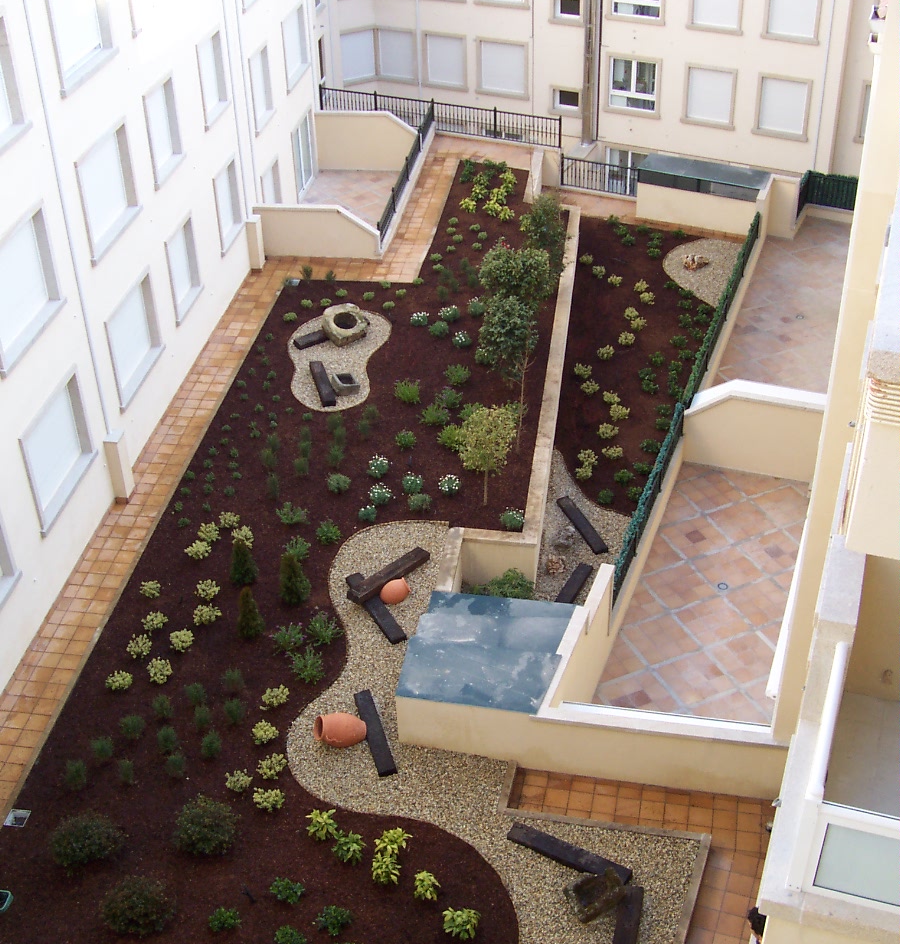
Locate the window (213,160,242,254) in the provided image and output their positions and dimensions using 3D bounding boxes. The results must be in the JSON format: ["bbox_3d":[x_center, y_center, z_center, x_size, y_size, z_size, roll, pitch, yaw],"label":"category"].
[{"bbox_3d":[-4.900,-5.897,28.459,0.150,1.663,1.532,3,35,7],"label":"window"}]

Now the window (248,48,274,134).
[{"bbox_3d":[-4.519,-9.074,30.268,0.170,1.647,1.621,2,34,6],"label":"window"}]

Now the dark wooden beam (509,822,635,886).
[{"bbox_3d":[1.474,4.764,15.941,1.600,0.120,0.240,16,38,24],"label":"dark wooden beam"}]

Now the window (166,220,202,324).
[{"bbox_3d":[-5.335,-4.040,25.512,0.160,1.616,1.440,3,35,7],"label":"window"}]

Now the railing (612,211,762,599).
[{"bbox_3d":[4.917,-2.060,25.051,0.200,0.748,14.400,10,35,17],"label":"railing"}]

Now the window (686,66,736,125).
[{"bbox_3d":[7.703,-11.136,37.878,1.416,1.618,0.170,17,38,26],"label":"window"}]

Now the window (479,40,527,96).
[{"bbox_3d":[1.665,-12.823,40.767,1.552,1.552,0.150,15,38,23],"label":"window"}]

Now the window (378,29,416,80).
[{"bbox_3d":[-1.727,-13.762,42.287,1.360,1.567,0.150,15,38,23],"label":"window"}]

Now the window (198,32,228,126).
[{"bbox_3d":[-5.081,-8.334,26.994,0.170,1.610,1.646,2,34,6],"label":"window"}]

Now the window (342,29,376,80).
[{"bbox_3d":[-3.032,-13.616,41.819,1.312,1.536,0.160,-22,39,-27],"label":"window"}]

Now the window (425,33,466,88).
[{"bbox_3d":[-0.121,-13.212,41.107,1.424,1.632,0.160,15,38,23],"label":"window"}]

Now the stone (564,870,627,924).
[{"bbox_3d":[1.756,5.117,15.478,0.660,0.260,0.390,-20,38,-24],"label":"stone"}]

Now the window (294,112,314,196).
[{"bbox_3d":[-4.024,-8.580,34.679,0.170,1.881,2.037,2,34,6],"label":"window"}]

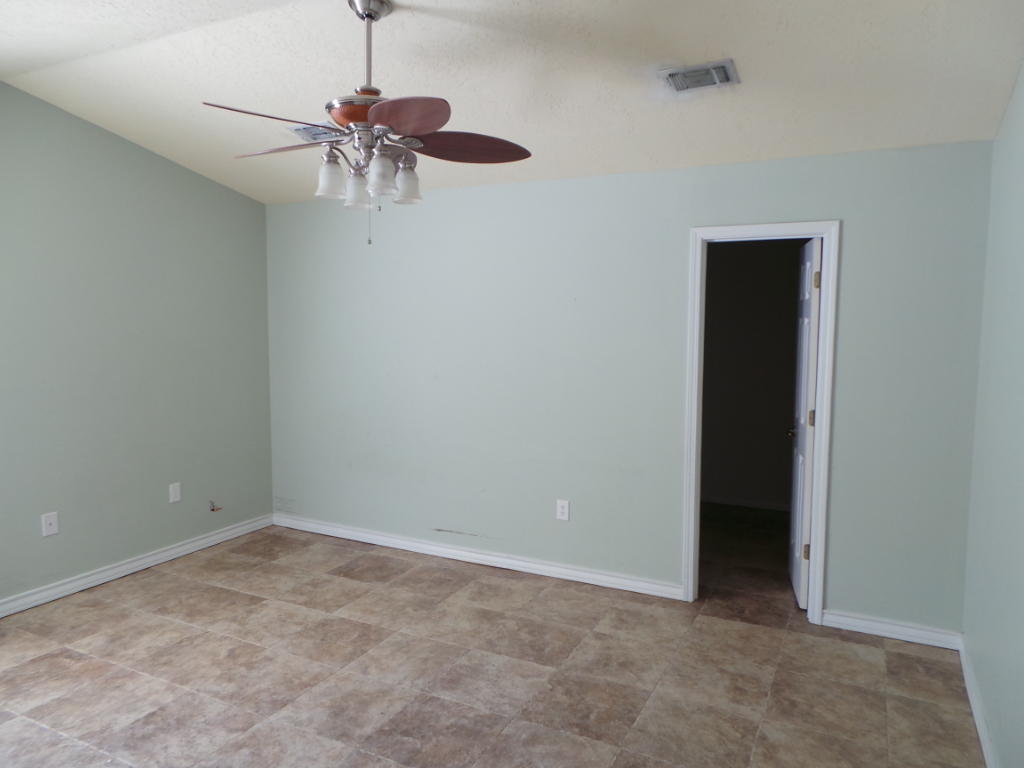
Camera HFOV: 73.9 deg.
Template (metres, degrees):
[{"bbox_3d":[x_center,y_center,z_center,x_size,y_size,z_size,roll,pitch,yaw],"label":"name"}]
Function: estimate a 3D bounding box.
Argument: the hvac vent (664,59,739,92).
[{"bbox_3d":[0.790,-1.276,2.838,0.285,0.020,0.190,3,-6,26],"label":"hvac vent"}]

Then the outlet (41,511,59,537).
[{"bbox_3d":[-2.573,0.781,3.789,0.012,0.121,0.076,3,6,26],"label":"outlet"}]

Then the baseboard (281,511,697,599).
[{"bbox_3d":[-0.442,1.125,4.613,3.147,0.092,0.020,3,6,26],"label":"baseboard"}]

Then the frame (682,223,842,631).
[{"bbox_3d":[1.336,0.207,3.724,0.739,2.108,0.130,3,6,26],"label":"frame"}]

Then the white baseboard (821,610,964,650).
[{"bbox_3d":[1.914,1.247,3.466,0.621,0.092,0.020,3,6,26],"label":"white baseboard"}]

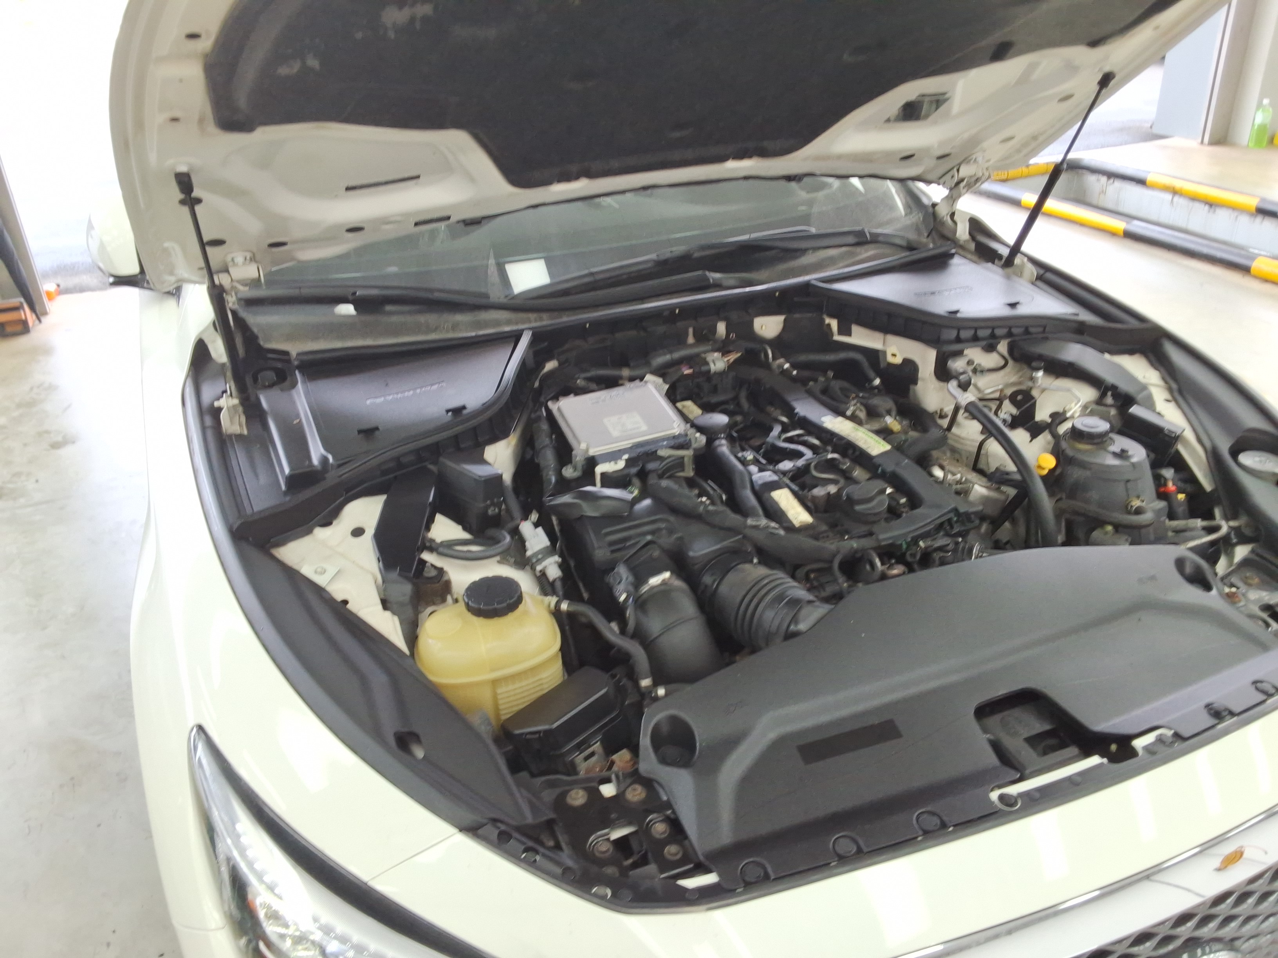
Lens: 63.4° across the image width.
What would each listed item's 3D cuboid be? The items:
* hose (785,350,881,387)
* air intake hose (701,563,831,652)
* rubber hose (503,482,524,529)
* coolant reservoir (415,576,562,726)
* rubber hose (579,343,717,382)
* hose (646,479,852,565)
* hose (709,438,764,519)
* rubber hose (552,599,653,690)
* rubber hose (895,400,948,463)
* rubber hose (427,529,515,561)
[{"bbox_3d":[0.335,-0.192,1.790,0.168,0.057,0.051,3,27,14],"label":"hose"},{"bbox_3d":[0.163,0.164,1.310,0.165,0.108,0.098,9,28,24],"label":"air intake hose"},{"bbox_3d":[-0.176,0.035,1.450,0.019,0.063,0.064,-12,27,-17],"label":"rubber hose"},{"bbox_3d":[-0.191,0.224,1.326,0.180,0.185,0.130,-13,27,-19],"label":"coolant reservoir"},{"bbox_3d":[0.020,-0.189,1.701,0.244,0.046,0.049,-8,26,-10],"label":"rubber hose"},{"bbox_3d":[0.140,0.060,1.435,0.319,0.074,0.067,12,30,30],"label":"hose"},{"bbox_3d":[0.152,-0.005,1.564,0.026,0.060,0.178,-9,26,-12],"label":"hose"},{"bbox_3d":[-0.042,0.199,1.274,0.158,0.077,0.030,17,33,36],"label":"rubber hose"},{"bbox_3d":[0.464,-0.082,1.695,0.073,0.071,0.137,0,26,6],"label":"rubber hose"},{"bbox_3d":[-0.230,0.089,1.405,0.110,0.030,0.038,-8,26,-10],"label":"rubber hose"}]

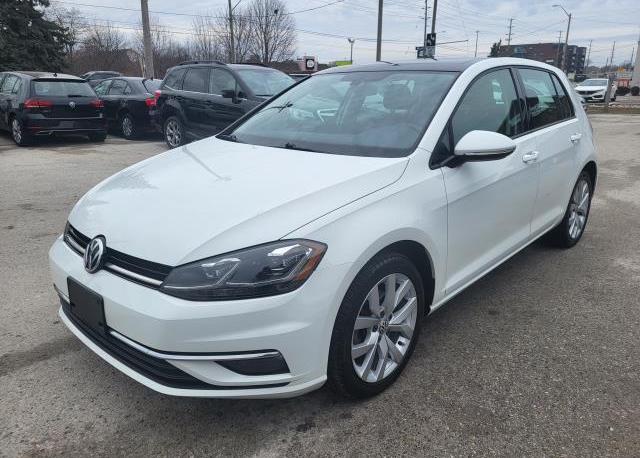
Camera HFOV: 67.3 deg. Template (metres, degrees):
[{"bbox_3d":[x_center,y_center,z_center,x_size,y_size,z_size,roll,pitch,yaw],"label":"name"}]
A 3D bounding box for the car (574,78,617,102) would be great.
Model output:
[{"bbox_3d":[17.978,-9.014,31.244,1.800,1.416,4.630,13,22,39],"label":"car"}]

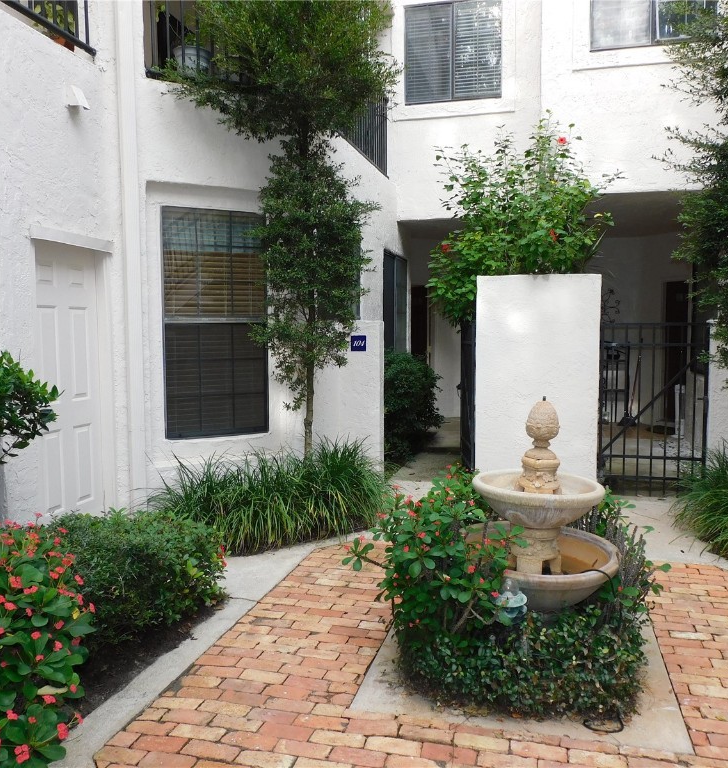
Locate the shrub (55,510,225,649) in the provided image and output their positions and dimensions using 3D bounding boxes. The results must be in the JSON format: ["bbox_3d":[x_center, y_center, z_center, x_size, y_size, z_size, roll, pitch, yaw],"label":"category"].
[{"bbox_3d":[-1.284,0.979,3.819,0.840,0.500,0.860,1,5,15],"label":"shrub"}]

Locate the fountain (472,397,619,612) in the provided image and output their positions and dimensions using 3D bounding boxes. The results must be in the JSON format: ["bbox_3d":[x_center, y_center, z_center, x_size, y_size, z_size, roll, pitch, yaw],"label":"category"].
[{"bbox_3d":[0.818,0.631,3.279,0.680,1.120,0.680,1,5,15],"label":"fountain"}]

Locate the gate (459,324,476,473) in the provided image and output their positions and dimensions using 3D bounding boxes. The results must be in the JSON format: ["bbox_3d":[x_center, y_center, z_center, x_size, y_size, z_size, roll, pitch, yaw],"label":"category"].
[{"bbox_3d":[1.030,0.151,7.077,0.050,1.470,0.800,0,5,-1],"label":"gate"}]

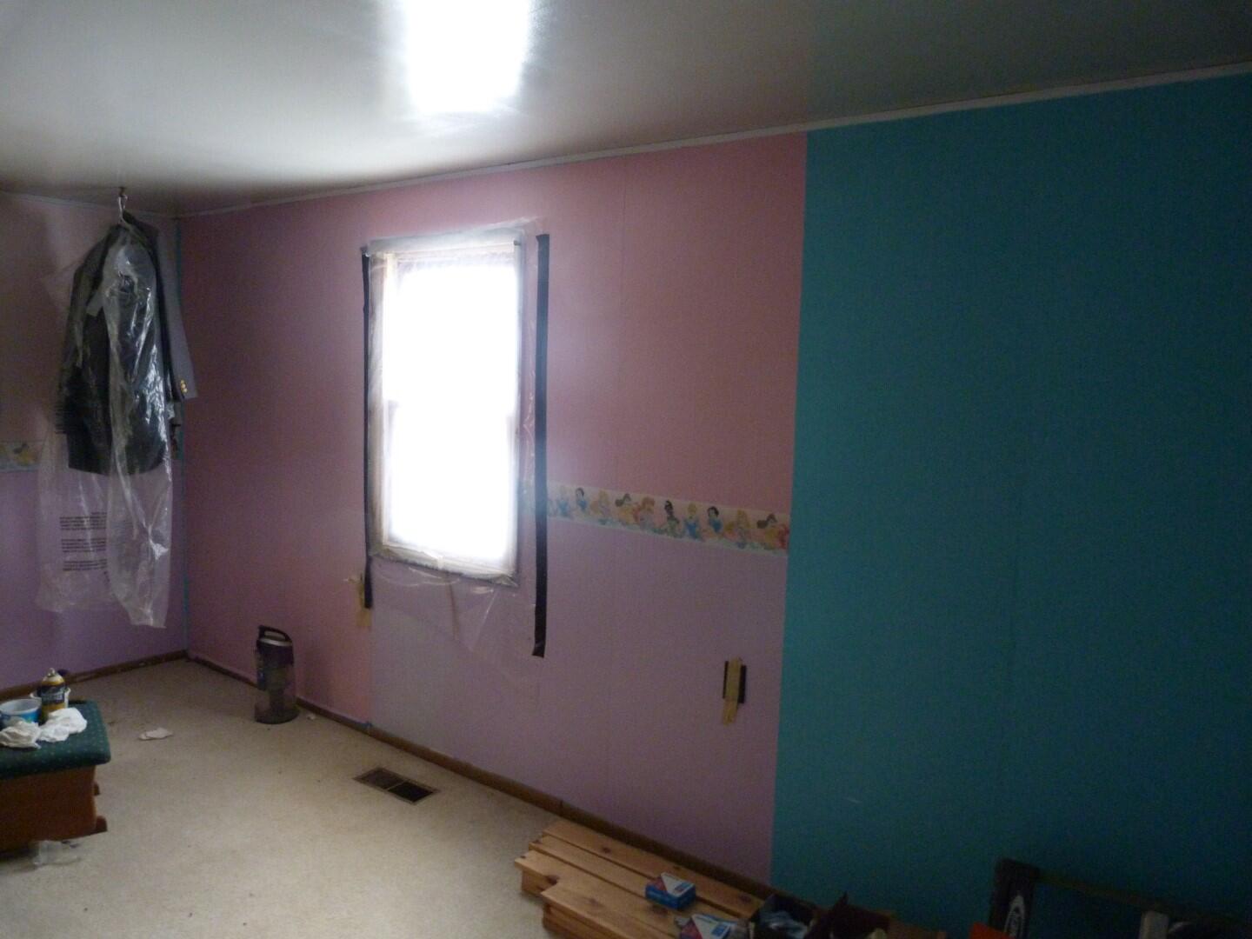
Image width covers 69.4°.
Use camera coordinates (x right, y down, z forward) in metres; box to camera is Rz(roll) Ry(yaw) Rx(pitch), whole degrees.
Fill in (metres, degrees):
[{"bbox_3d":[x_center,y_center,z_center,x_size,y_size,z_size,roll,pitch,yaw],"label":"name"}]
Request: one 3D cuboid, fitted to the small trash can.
[{"bbox_3d":[-1.513,0.877,3.919,0.185,0.390,0.180,2,6,0],"label":"small trash can"}]

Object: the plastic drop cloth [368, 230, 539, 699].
[{"bbox_3d":[-0.697,-0.079,3.348,0.945,1.590,0.080,6,8,35],"label":"plastic drop cloth"}]

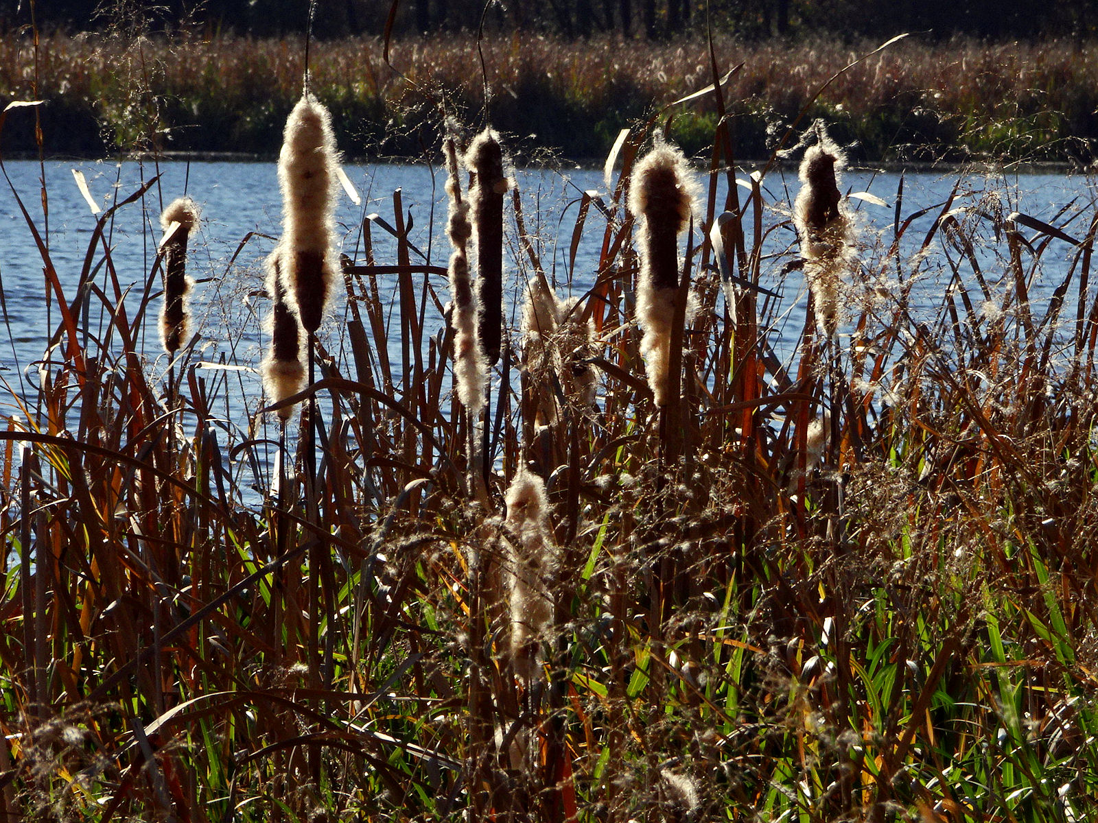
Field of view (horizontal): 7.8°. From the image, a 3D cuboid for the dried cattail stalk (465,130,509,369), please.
[{"bbox_3d":[-0.054,-0.140,6.900,0.032,0.205,0.032,-2,3,0],"label":"dried cattail stalk"}]

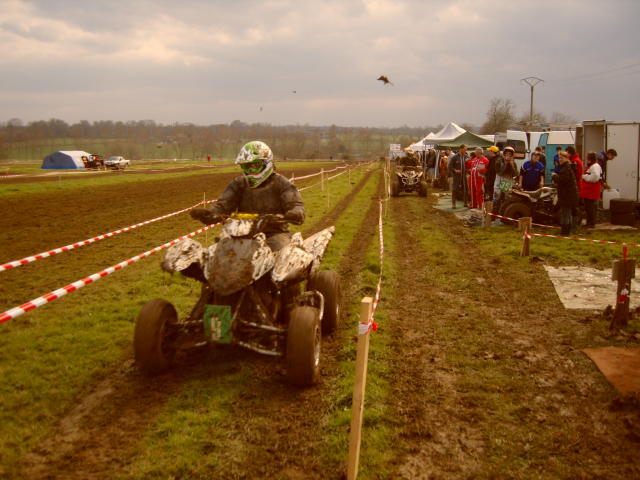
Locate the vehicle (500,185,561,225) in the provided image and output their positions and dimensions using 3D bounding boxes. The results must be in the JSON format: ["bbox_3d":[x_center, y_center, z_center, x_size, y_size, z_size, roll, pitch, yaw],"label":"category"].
[{"bbox_3d":[4.851,-0.818,14.500,1.750,1.000,1.120,-3,8,-22],"label":"vehicle"}]

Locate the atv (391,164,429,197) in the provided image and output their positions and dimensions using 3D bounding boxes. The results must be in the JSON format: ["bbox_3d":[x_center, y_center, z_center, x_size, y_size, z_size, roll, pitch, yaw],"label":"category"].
[{"bbox_3d":[3.070,-2.041,22.200,1.200,1.100,1.800,1,8,7],"label":"atv"}]

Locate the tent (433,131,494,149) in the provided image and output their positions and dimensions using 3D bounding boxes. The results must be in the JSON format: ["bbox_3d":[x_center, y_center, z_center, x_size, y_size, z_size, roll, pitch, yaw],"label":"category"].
[{"bbox_3d":[7.250,-4.132,33.043,3.000,2.800,3.000,1,7,6],"label":"tent"}]

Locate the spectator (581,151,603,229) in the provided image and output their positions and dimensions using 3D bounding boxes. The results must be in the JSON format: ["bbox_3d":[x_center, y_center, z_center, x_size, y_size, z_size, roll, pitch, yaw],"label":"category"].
[{"bbox_3d":[5.664,-1.043,13.500,0.420,1.620,0.520,2,8,17],"label":"spectator"}]

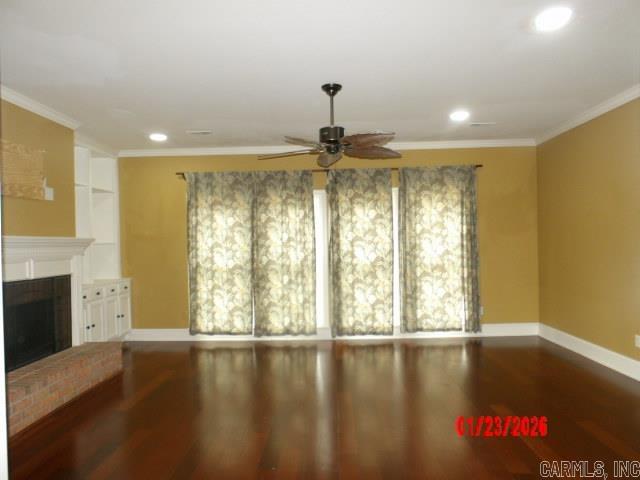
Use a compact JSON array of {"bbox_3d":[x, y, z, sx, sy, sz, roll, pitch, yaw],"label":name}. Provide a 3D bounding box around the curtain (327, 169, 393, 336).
[{"bbox_3d":[0.543,0.168,6.037,0.882,2.271,0.107,-1,-1,2],"label":"curtain"}]

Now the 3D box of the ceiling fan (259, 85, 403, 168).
[{"bbox_3d":[0.108,-1.031,3.900,1.345,0.605,1.336,-1,-1,2],"label":"ceiling fan"}]

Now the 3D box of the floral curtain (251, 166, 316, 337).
[{"bbox_3d":[-0.484,0.183,6.073,0.872,2.257,0.107,-1,-1,2],"label":"floral curtain"}]

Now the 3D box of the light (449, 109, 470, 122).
[{"bbox_3d":[1.521,-1.352,4.838,0.200,0.039,0.200,-1,-1,2],"label":"light"}]

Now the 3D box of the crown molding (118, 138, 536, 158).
[{"bbox_3d":[0.045,-1.264,6.124,5.792,0.090,0.088,-1,-1,2],"label":"crown molding"}]

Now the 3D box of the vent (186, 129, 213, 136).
[{"bbox_3d":[-1.448,-1.281,5.330,0.312,0.024,0.195,-1,-1,2],"label":"vent"}]

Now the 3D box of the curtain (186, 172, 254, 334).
[{"bbox_3d":[-1.374,0.184,6.105,0.923,2.228,0.107,-1,-1,2],"label":"curtain"}]

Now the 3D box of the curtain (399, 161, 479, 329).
[{"bbox_3d":[1.617,0.130,5.999,1.105,2.236,0.107,-1,-1,2],"label":"curtain"}]

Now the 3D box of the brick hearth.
[{"bbox_3d":[-2.365,1.246,3.833,0.449,0.292,1.823,-1,-1,2],"label":"brick hearth"}]

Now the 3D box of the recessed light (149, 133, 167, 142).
[{"bbox_3d":[-2.004,-1.272,5.506,0.200,0.039,0.200,-1,-1,2],"label":"recessed light"}]

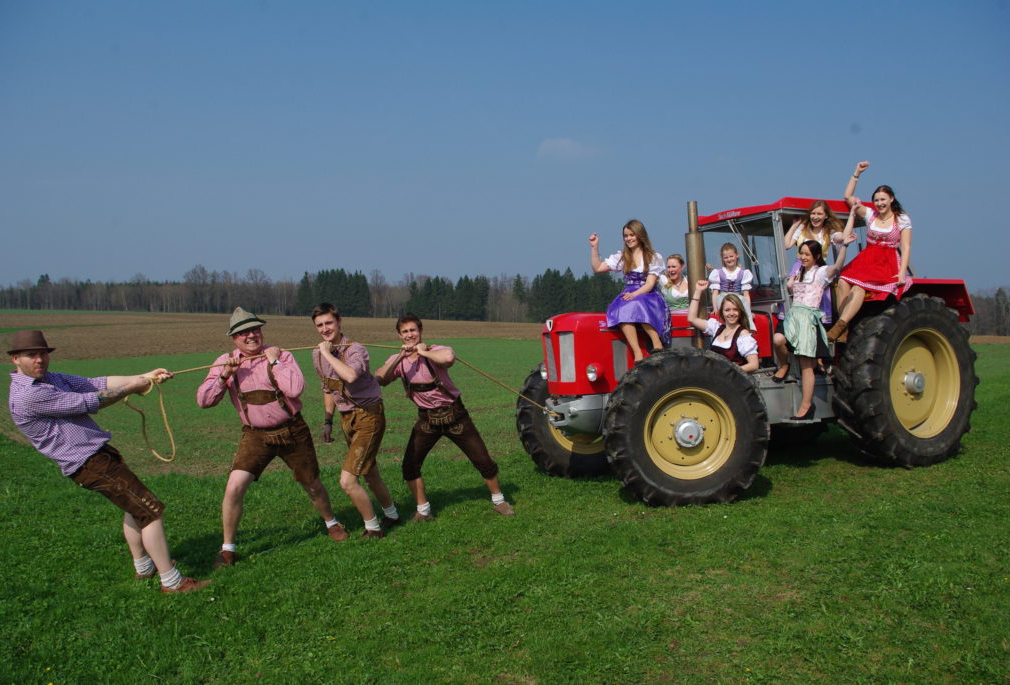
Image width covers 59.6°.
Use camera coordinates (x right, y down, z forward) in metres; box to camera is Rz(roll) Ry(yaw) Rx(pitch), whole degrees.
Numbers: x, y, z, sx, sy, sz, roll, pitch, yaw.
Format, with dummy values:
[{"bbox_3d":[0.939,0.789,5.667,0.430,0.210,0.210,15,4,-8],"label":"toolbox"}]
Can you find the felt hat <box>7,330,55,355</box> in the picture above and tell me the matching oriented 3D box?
[{"bbox_3d":[-2.709,0.000,5.050,0.300,0.130,0.260,-3,1,28],"label":"felt hat"}]

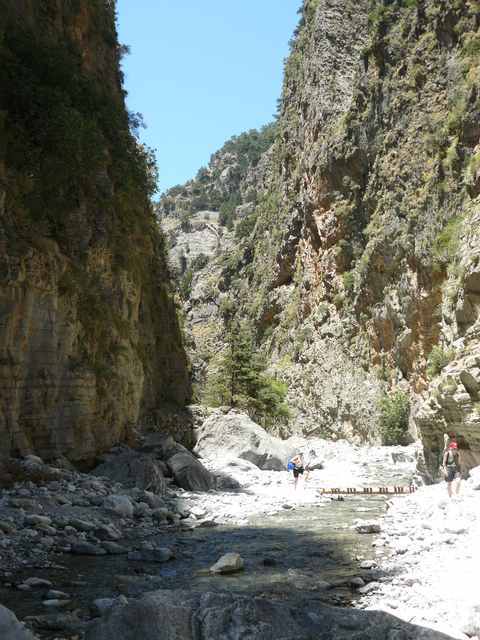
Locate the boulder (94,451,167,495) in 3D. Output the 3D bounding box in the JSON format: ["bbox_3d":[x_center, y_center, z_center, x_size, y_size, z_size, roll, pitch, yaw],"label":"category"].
[{"bbox_3d":[-3.842,5.350,24.000,2.500,1.600,2.300,0,-10,0],"label":"boulder"}]

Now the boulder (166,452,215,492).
[{"bbox_3d":[-1.881,5.796,26.000,1.800,1.500,1.900,0,-10,0],"label":"boulder"}]

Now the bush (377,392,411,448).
[{"bbox_3d":[9.034,5.759,40.000,1.900,3.200,1.800,0,-10,0],"label":"bush"}]

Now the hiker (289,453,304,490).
[{"bbox_3d":[2.420,6.502,29.300,0.650,1.650,0.520,-3,-10,15],"label":"hiker"}]

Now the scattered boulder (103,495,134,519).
[{"bbox_3d":[-2.842,4.362,16.000,0.740,0.540,0.600,0,-10,0],"label":"scattered boulder"}]

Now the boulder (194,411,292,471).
[{"bbox_3d":[0.240,6.429,36.500,5.200,3.200,4.200,0,-10,0],"label":"boulder"}]

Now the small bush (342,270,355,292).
[{"bbox_3d":[8.247,-2.926,52.000,0.950,1.650,0.900,0,-10,0],"label":"small bush"}]

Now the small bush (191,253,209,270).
[{"bbox_3d":[-6.512,-9.407,110.000,2.900,2.900,2.700,0,-10,0],"label":"small bush"}]

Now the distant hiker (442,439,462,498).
[{"bbox_3d":[6.532,4.589,21.000,0.600,1.700,0.450,-2,-10,10],"label":"distant hiker"}]

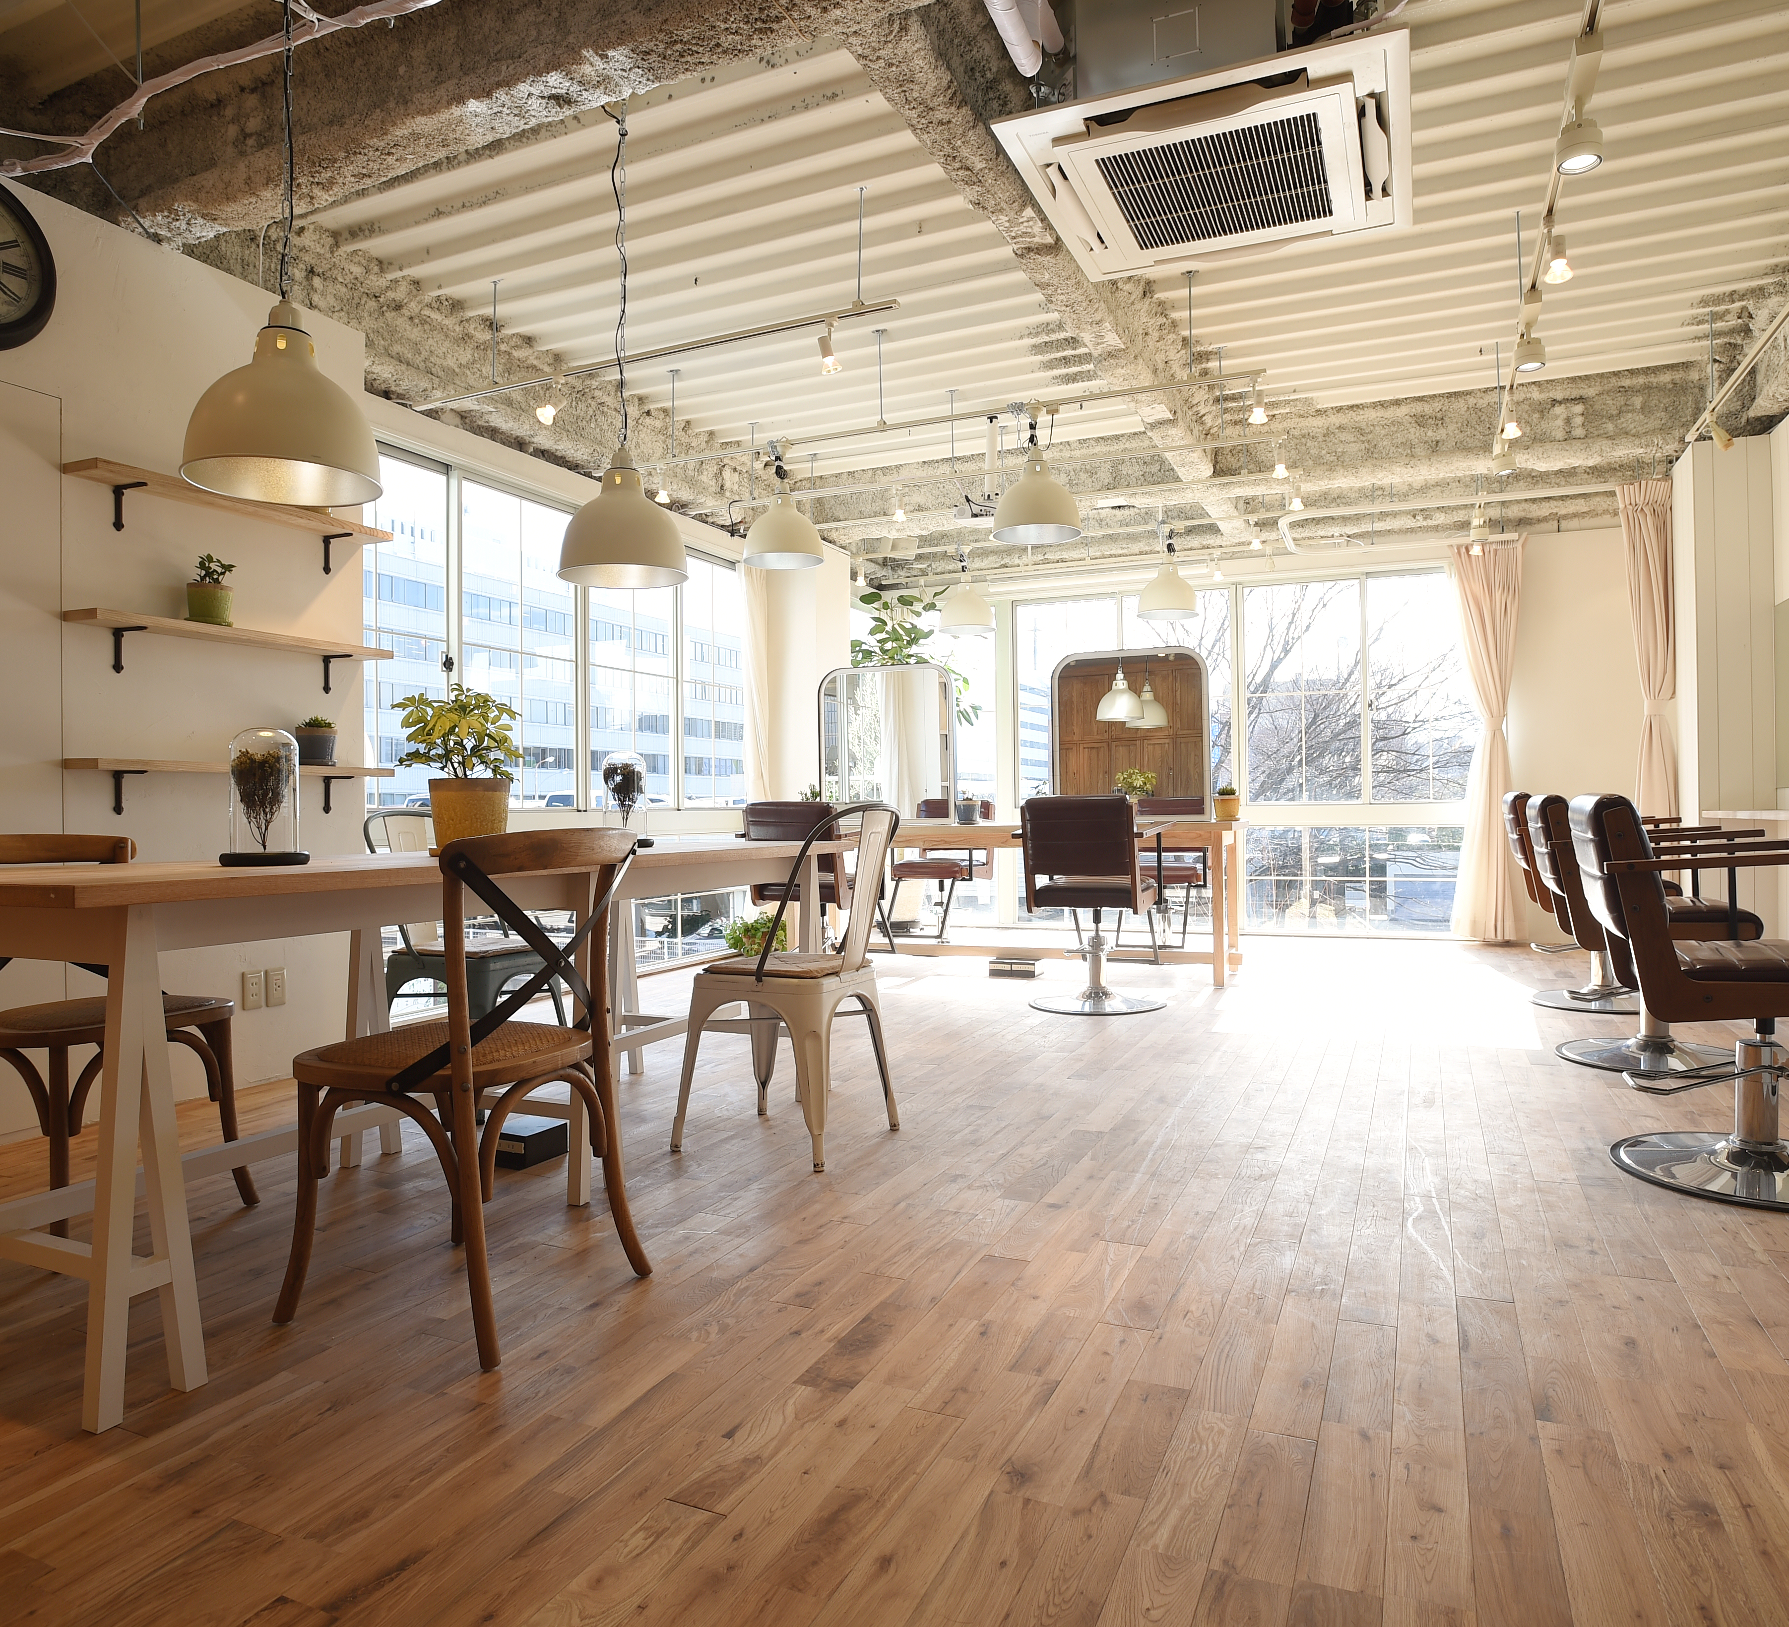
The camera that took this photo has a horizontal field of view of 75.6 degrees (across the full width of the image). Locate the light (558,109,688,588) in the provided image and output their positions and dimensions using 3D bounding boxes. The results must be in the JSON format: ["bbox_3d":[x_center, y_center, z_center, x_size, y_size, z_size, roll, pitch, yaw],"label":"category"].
[{"bbox_3d":[-0.745,-1.286,3.160,0.346,1.285,0.346,0,0,0],"label":"light"}]

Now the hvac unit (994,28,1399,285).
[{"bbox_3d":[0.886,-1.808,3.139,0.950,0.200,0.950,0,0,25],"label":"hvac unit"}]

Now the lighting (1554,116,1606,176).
[{"bbox_3d":[1.511,-1.470,2.542,0.089,0.087,0.089,0,0,25],"label":"lighting"}]

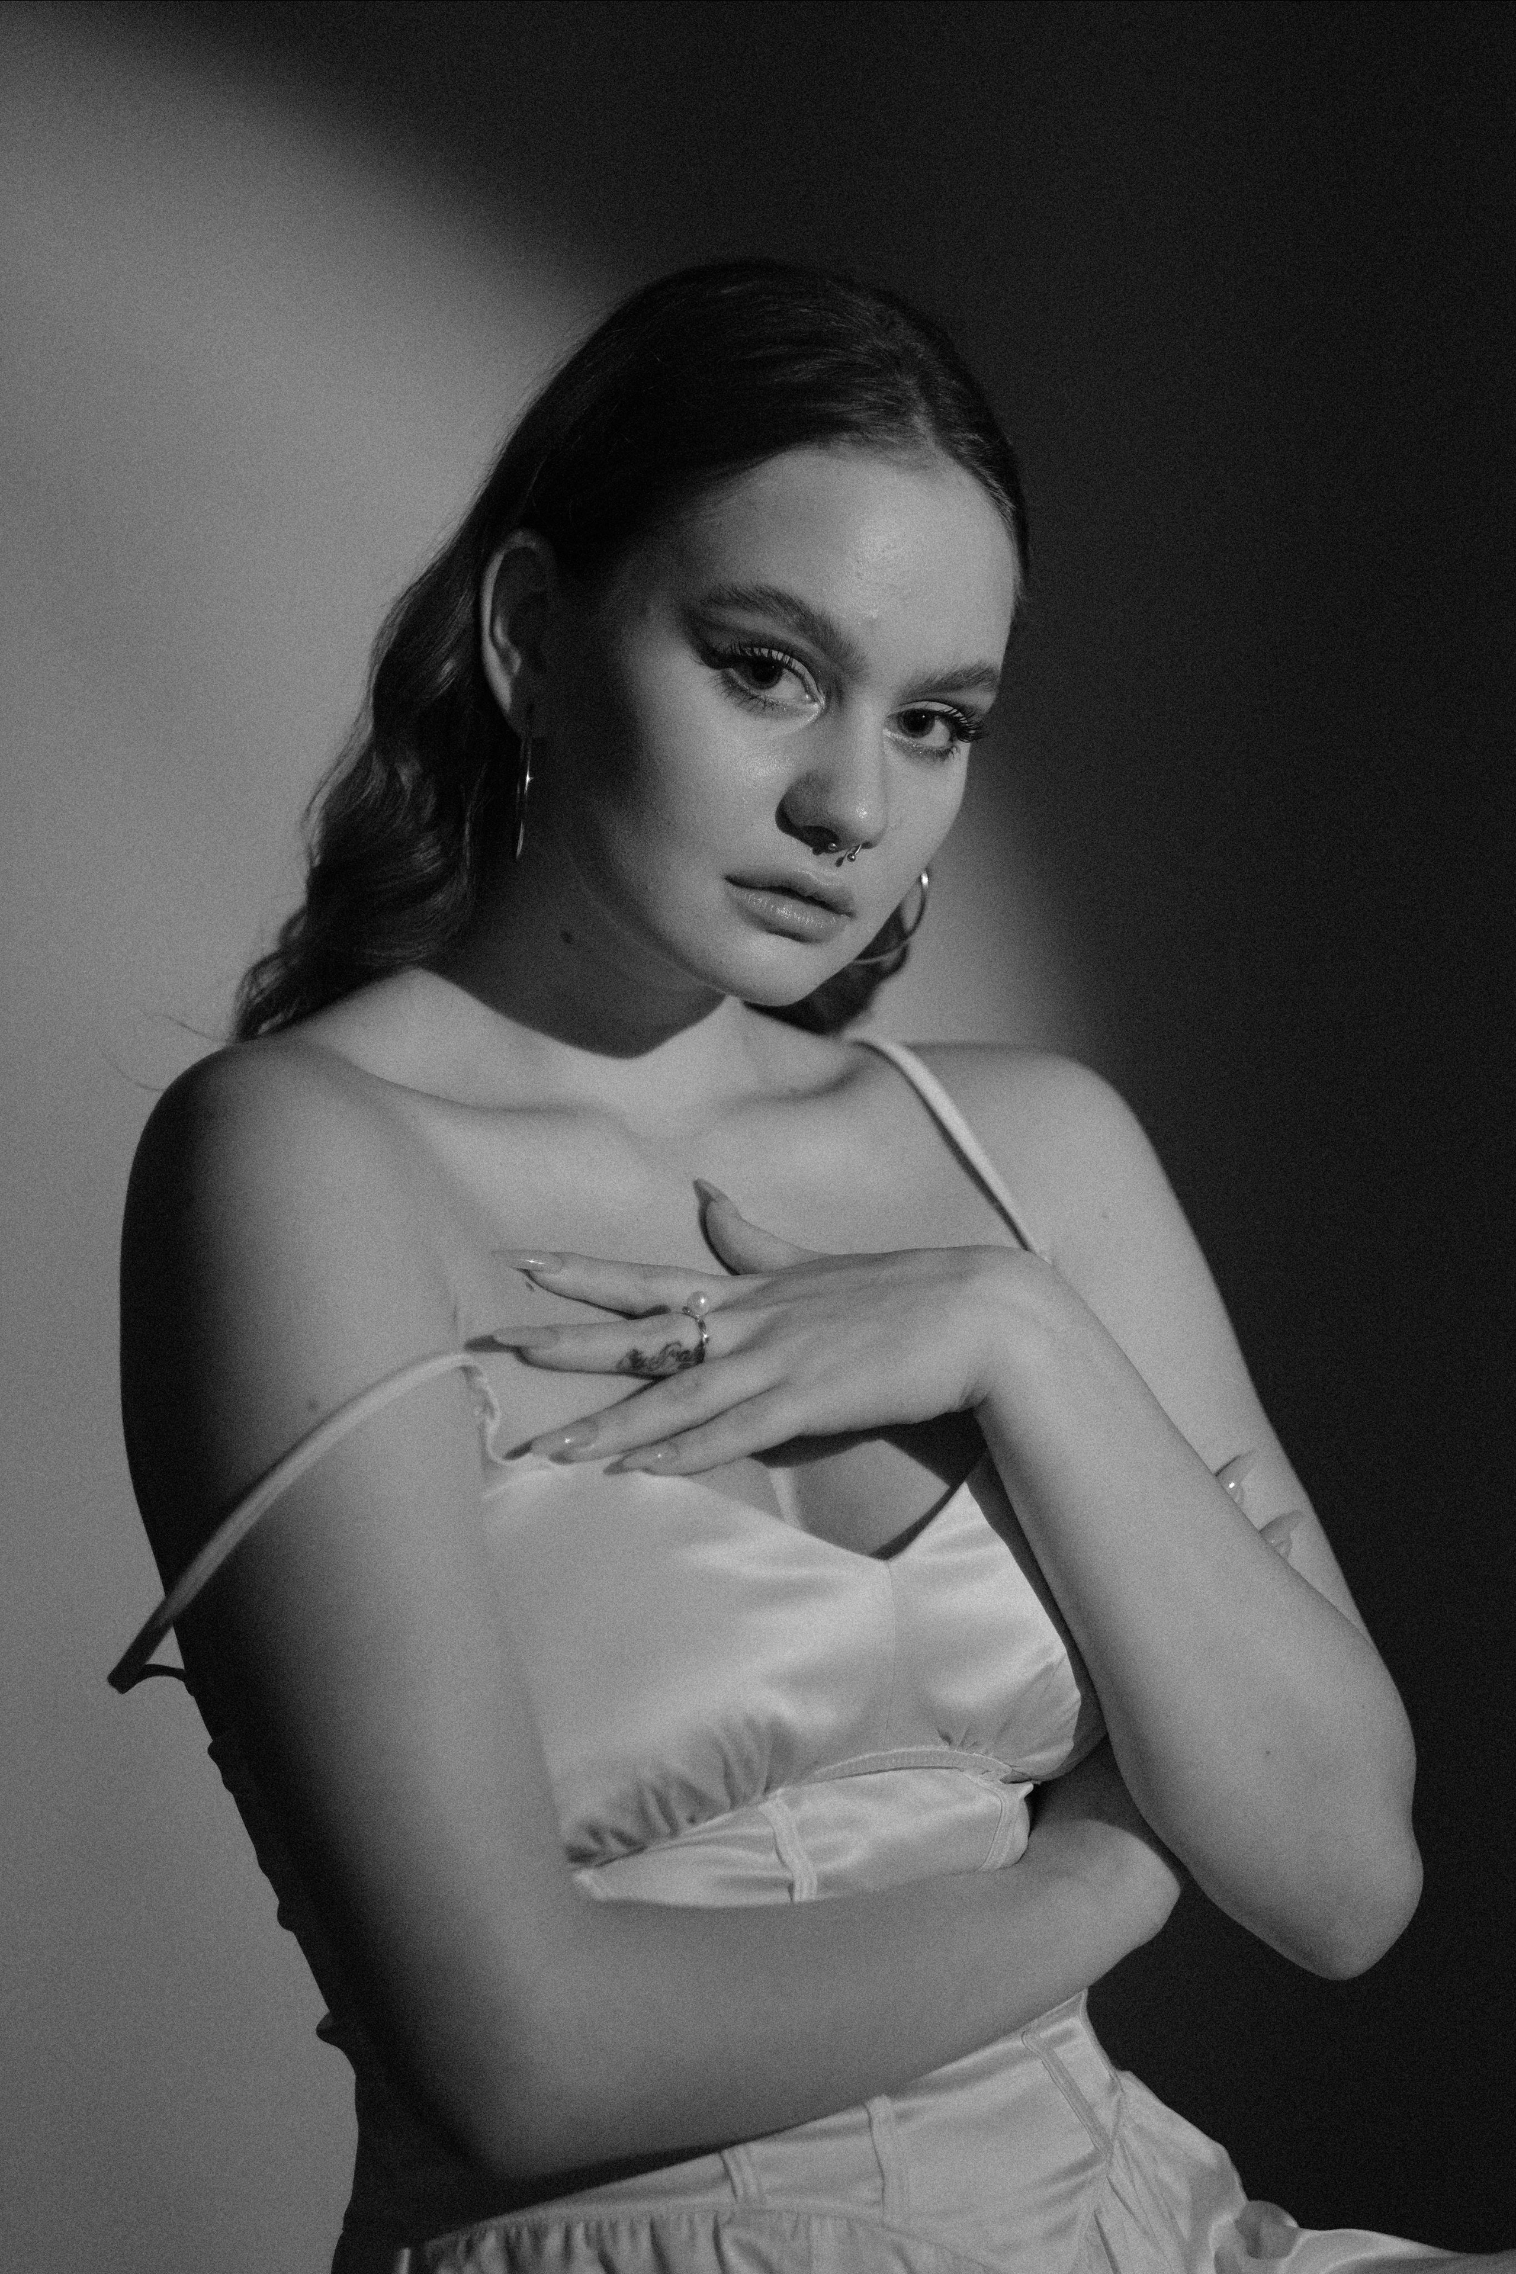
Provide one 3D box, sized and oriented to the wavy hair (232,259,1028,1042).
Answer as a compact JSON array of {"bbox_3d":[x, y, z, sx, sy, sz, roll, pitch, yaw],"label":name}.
[{"bbox_3d":[-0.043,-0.154,1.740,0.200,0.265,0.215,2,8,-34],"label":"wavy hair"}]

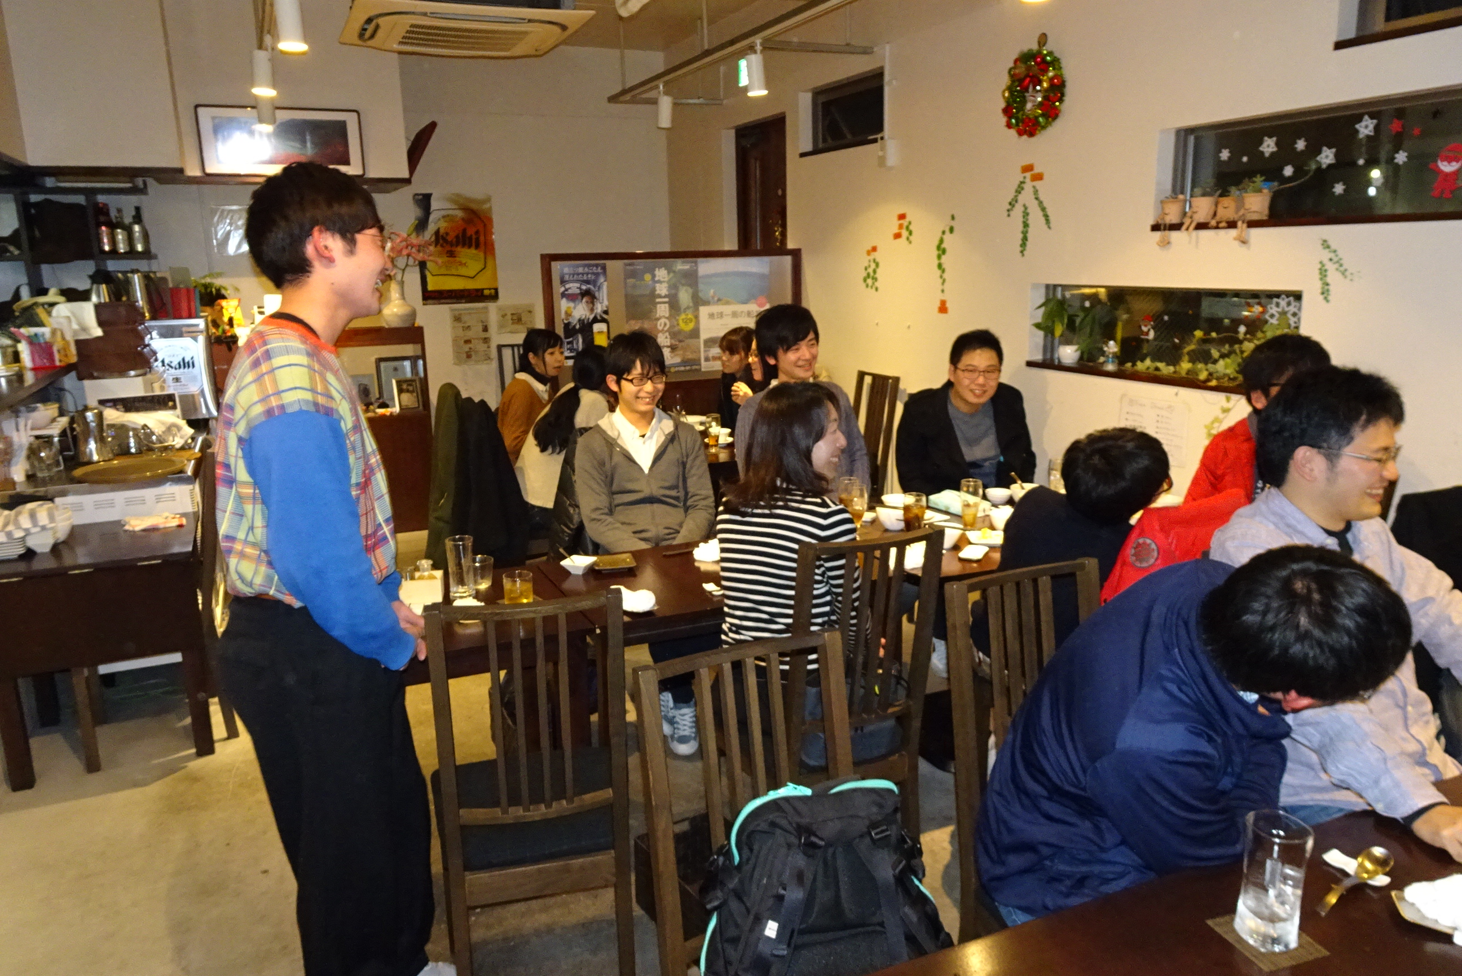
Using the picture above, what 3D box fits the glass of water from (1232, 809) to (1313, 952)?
[{"bbox_3d":[0.664,0.485,1.244,0.072,0.145,0.072,-7,14,-23],"label":"glass of water"}]

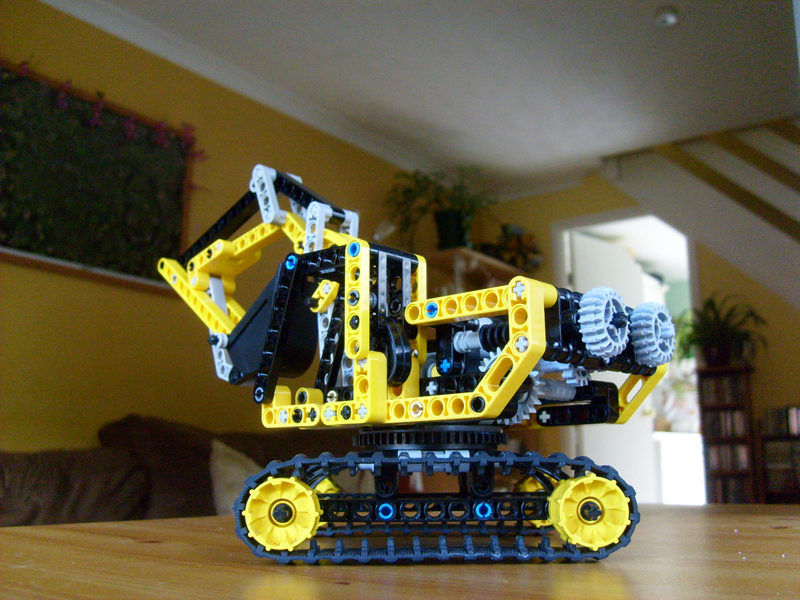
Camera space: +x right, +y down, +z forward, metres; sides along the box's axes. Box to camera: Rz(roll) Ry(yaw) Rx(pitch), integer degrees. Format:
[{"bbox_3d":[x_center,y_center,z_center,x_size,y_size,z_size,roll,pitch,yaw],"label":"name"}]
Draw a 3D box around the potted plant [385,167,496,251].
[{"bbox_3d":[0.202,-0.457,4.040,0.440,0.390,0.480,-10,-15,37],"label":"potted plant"}]

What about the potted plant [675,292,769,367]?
[{"bbox_3d":[1.490,0.141,3.750,0.380,0.310,0.340,-9,-15,34],"label":"potted plant"}]

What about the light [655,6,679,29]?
[{"bbox_3d":[1.005,-1.065,3.050,0.090,0.050,0.090,0,-12,0],"label":"light"}]

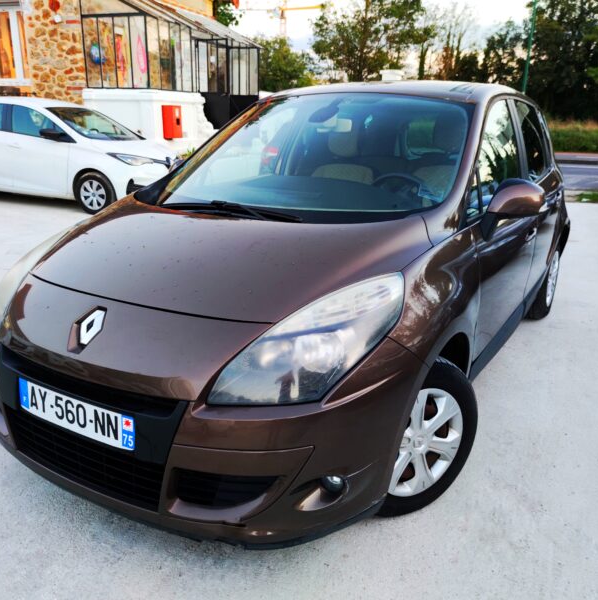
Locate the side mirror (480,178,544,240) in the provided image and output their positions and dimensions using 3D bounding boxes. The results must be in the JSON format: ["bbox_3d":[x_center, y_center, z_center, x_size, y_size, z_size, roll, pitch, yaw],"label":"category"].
[{"bbox_3d":[0.839,-0.360,2.178,0.240,0.210,0.160,10,19,30],"label":"side mirror"}]

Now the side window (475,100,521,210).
[{"bbox_3d":[0.953,-0.708,2.655,0.070,0.500,0.920,-8,10,34],"label":"side window"}]

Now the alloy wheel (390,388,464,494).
[{"bbox_3d":[0.393,0.487,1.972,0.420,0.420,0.150,-8,18,-26],"label":"alloy wheel"}]

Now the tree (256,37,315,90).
[{"bbox_3d":[-0.797,-8.014,22.635,3.600,4.900,3.600,0,17,-2],"label":"tree"}]

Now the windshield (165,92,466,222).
[{"bbox_3d":[0.016,-0.673,2.533,1.420,0.160,1.100,10,48,30],"label":"windshield"}]

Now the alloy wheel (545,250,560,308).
[{"bbox_3d":[1.861,-0.164,4.190,0.150,0.420,0.420,10,19,30],"label":"alloy wheel"}]

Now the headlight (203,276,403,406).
[{"bbox_3d":[0.066,0.116,1.594,0.360,0.280,0.600,10,19,30],"label":"headlight"}]

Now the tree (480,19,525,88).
[{"bbox_3d":[14.726,-15.325,40.563,3.600,9.593,3.600,6,17,18],"label":"tree"}]

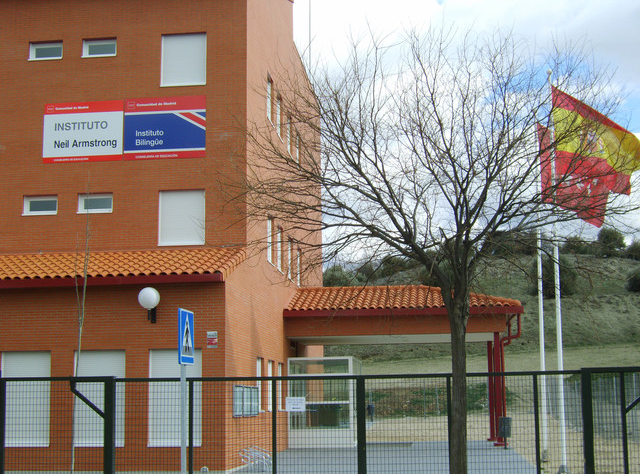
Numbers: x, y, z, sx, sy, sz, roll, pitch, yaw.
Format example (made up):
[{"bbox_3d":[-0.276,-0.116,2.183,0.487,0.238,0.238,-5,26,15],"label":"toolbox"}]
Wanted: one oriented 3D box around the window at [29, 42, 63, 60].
[{"bbox_3d":[-6.654,-4.520,26.967,0.854,0.491,0.160,-1,-9,6],"label":"window"}]

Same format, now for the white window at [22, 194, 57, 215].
[{"bbox_3d":[-6.645,-0.759,26.411,0.857,0.490,0.160,-1,-9,6],"label":"white window"}]

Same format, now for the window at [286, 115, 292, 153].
[{"bbox_3d":[-0.991,-3.178,34.396,0.160,1.270,1.100,-1,-9,6],"label":"window"}]

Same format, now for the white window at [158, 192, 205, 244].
[{"bbox_3d":[-3.233,-0.453,26.023,1.108,1.322,0.160,-1,-9,6],"label":"white window"}]

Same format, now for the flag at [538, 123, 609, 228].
[{"bbox_3d":[5.535,-1.370,24.318,1.600,2.100,0.400,3,-9,-22],"label":"flag"}]

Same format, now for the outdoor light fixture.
[{"bbox_3d":[-3.459,1.386,22.679,0.449,0.711,0.594,-1,-9,6],"label":"outdoor light fixture"}]

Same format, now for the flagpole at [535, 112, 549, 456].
[{"bbox_3d":[4.721,1.007,23.744,0.130,7.456,0.130,-1,-9,6],"label":"flagpole"}]

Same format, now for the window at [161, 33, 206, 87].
[{"bbox_3d":[-3.260,-4.237,26.584,1.107,1.305,0.160,-1,-9,6],"label":"window"}]

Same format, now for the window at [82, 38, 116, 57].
[{"bbox_3d":[-5.325,-4.571,26.841,0.864,0.478,0.160,-1,-9,6],"label":"window"}]

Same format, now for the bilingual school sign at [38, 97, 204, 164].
[{"bbox_3d":[-4.670,-2.550,26.395,3.947,1.488,0.060,-1,-9,6],"label":"bilingual school sign"}]

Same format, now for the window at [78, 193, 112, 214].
[{"bbox_3d":[-5.311,-0.804,26.283,0.861,0.490,0.160,-1,-9,6],"label":"window"}]

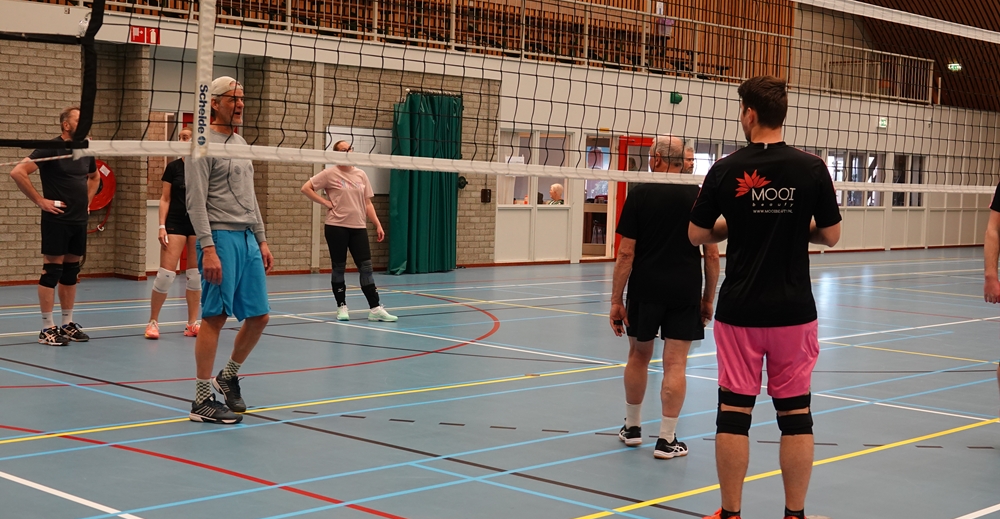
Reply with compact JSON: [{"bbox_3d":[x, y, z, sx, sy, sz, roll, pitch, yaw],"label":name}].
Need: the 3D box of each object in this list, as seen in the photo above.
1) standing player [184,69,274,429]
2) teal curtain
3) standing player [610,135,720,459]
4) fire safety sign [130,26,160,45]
[{"bbox_3d":[-1.554,-0.063,8.300,0.390,1.930,0.510,4,4,32],"label":"standing player"},{"bbox_3d":[-1.057,-1.081,20.518,0.320,2.500,1.350,5,4,38],"label":"teal curtain"},{"bbox_3d":[0.892,0.173,7.790,0.570,1.680,0.440,3,4,12],"label":"standing player"},{"bbox_3d":[-4.251,-2.673,17.306,0.020,0.195,0.420,5,5,43],"label":"fire safety sign"}]

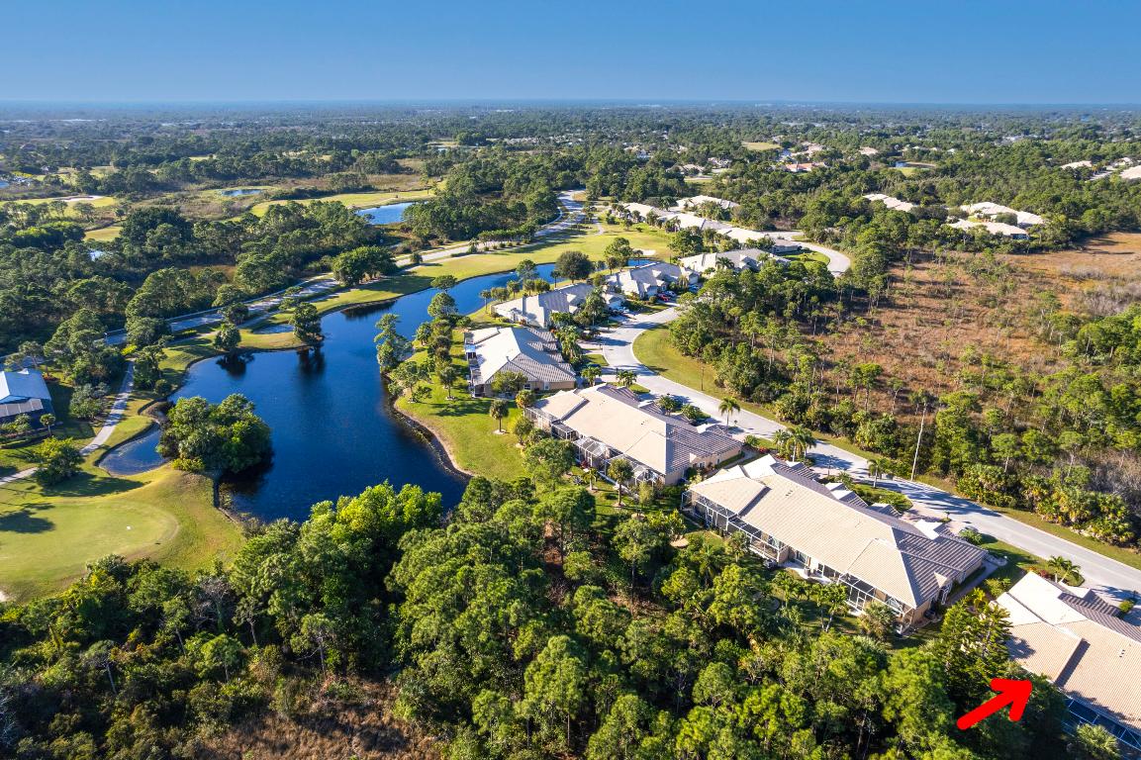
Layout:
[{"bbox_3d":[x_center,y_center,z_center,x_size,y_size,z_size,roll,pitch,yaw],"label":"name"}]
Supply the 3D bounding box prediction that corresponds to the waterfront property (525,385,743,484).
[{"bbox_3d":[11.102,8.096,131.905,22.300,6.400,36.400,-16,27,-35],"label":"waterfront property"}]

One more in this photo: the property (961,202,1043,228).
[{"bbox_3d":[231.306,-88.468,372.979,21.000,6.700,42.000,0,22,-1],"label":"property"}]

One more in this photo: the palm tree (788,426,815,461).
[{"bbox_3d":[39.030,11.020,118.160,4.670,7.150,4.670,0,22,0],"label":"palm tree"}]

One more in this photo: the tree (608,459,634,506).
[{"bbox_3d":[8.026,16.116,109.040,3.930,8.610,3.930,0,22,0],"label":"tree"}]

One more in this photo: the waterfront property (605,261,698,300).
[{"bbox_3d":[27.807,-35.305,239.689,21.000,6.400,33.000,19,28,38],"label":"waterfront property"}]

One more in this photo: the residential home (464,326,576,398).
[{"bbox_3d":[-12.560,-6.540,162.570,21.500,6.100,36.000,-4,22,-9],"label":"residential home"}]

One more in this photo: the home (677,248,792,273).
[{"bbox_3d":[61.030,-44.410,256.720,36.000,6.100,21.500,-11,25,-26],"label":"home"}]

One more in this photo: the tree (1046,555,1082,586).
[{"bbox_3d":[62.750,24.310,89.000,4.530,4.520,4.530,0,22,0],"label":"tree"}]

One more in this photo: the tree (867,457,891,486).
[{"bbox_3d":[49.040,14.830,111.270,3.770,5.310,3.770,0,22,0],"label":"tree"}]

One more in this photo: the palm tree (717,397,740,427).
[{"bbox_3d":[29.460,6.340,129.850,4.400,7.000,4.400,0,22,0],"label":"palm tree"}]

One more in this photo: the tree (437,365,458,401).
[{"bbox_3d":[-26.015,0.666,148.220,4.040,7.730,4.040,0,22,0],"label":"tree"}]

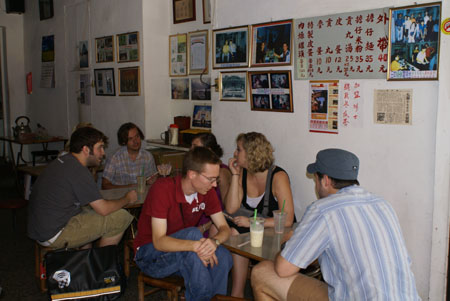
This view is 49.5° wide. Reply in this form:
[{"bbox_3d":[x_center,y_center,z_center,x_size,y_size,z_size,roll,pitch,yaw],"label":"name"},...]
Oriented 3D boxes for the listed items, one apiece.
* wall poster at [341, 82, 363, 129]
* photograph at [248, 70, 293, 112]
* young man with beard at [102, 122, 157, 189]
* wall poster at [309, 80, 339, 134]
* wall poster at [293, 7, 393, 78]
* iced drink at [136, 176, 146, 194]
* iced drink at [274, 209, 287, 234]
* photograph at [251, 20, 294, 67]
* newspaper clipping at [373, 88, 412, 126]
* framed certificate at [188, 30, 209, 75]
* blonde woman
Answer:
[{"bbox_3d":[0.792,-0.287,3.050,0.006,0.294,0.159,-6,9,-44],"label":"wall poster"},{"bbox_3d":[0.336,-0.422,3.496,0.025,0.284,0.398,-6,6,-44],"label":"photograph"},{"bbox_3d":[-0.848,0.290,4.380,0.500,1.060,0.660,-1,6,-6],"label":"young man with beard"},{"bbox_3d":[0.626,-0.277,3.101,0.215,0.334,0.010,7,12,43],"label":"wall poster"},{"bbox_3d":[0.726,-0.651,3.075,0.010,0.411,0.713,-6,9,-44],"label":"wall poster"},{"bbox_3d":[-0.719,0.303,4.200,0.085,0.140,0.085,0,6,0],"label":"iced drink"},{"bbox_3d":[0.339,0.441,3.000,0.086,0.136,0.086,0,6,0],"label":"iced drink"},{"bbox_3d":[0.334,-0.749,3.461,0.025,0.307,0.384,-6,9,-44],"label":"photograph"},{"bbox_3d":[0.984,-0.255,2.853,0.006,0.208,0.237,-6,9,-44],"label":"newspaper clipping"},{"bbox_3d":[-0.231,-0.885,4.446,0.025,0.385,0.271,-6,9,-44],"label":"framed certificate"},{"bbox_3d":[0.217,0.434,3.070,0.460,1.080,0.580,4,7,30],"label":"blonde woman"}]

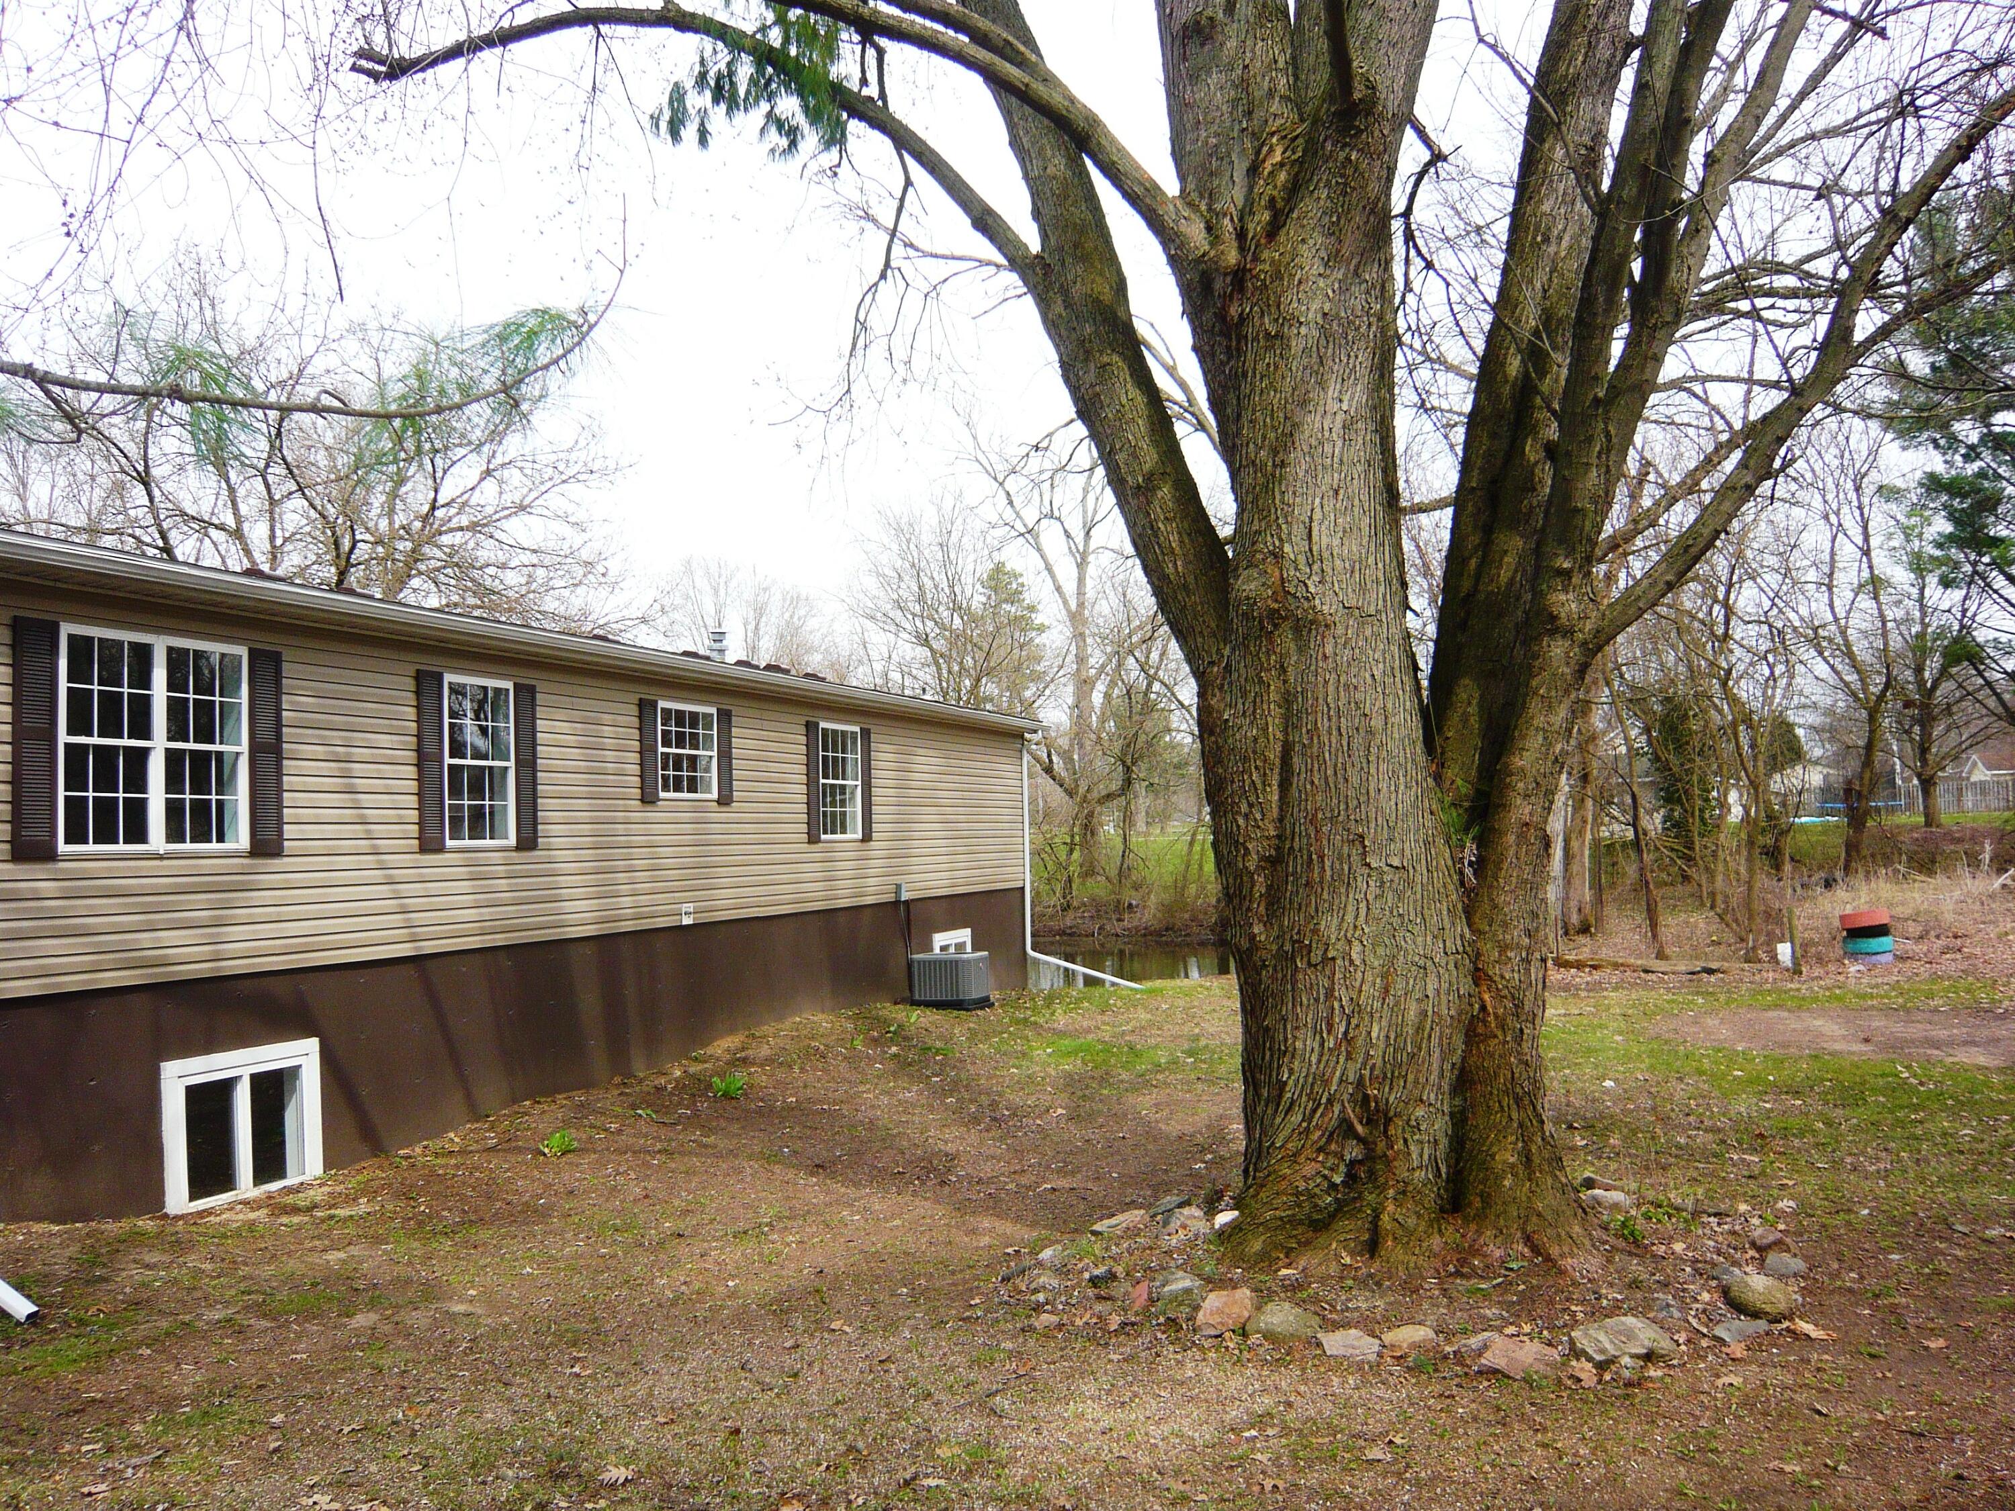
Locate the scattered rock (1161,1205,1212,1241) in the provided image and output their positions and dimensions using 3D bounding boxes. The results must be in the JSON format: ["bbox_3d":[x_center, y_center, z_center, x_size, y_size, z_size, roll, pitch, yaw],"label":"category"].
[{"bbox_3d":[0.735,1.932,6.737,0.214,0.133,0.160,-1,-3,6],"label":"scattered rock"}]

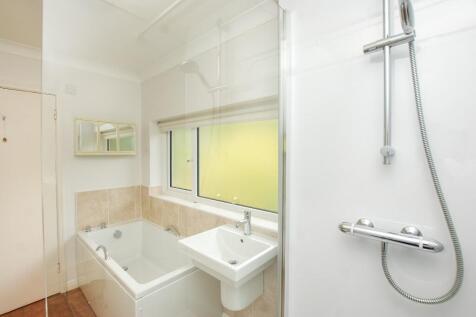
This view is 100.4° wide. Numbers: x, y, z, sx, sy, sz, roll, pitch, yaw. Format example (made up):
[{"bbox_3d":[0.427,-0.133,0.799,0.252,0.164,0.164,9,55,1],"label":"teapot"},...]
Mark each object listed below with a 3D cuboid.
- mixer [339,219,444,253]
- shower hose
[{"bbox_3d":[0.584,0.288,0.783,0.312,0.066,0.092,0,0,41],"label":"mixer"},{"bbox_3d":[0.636,0.042,0.699,0.215,0.926,0.060,0,0,41],"label":"shower hose"}]

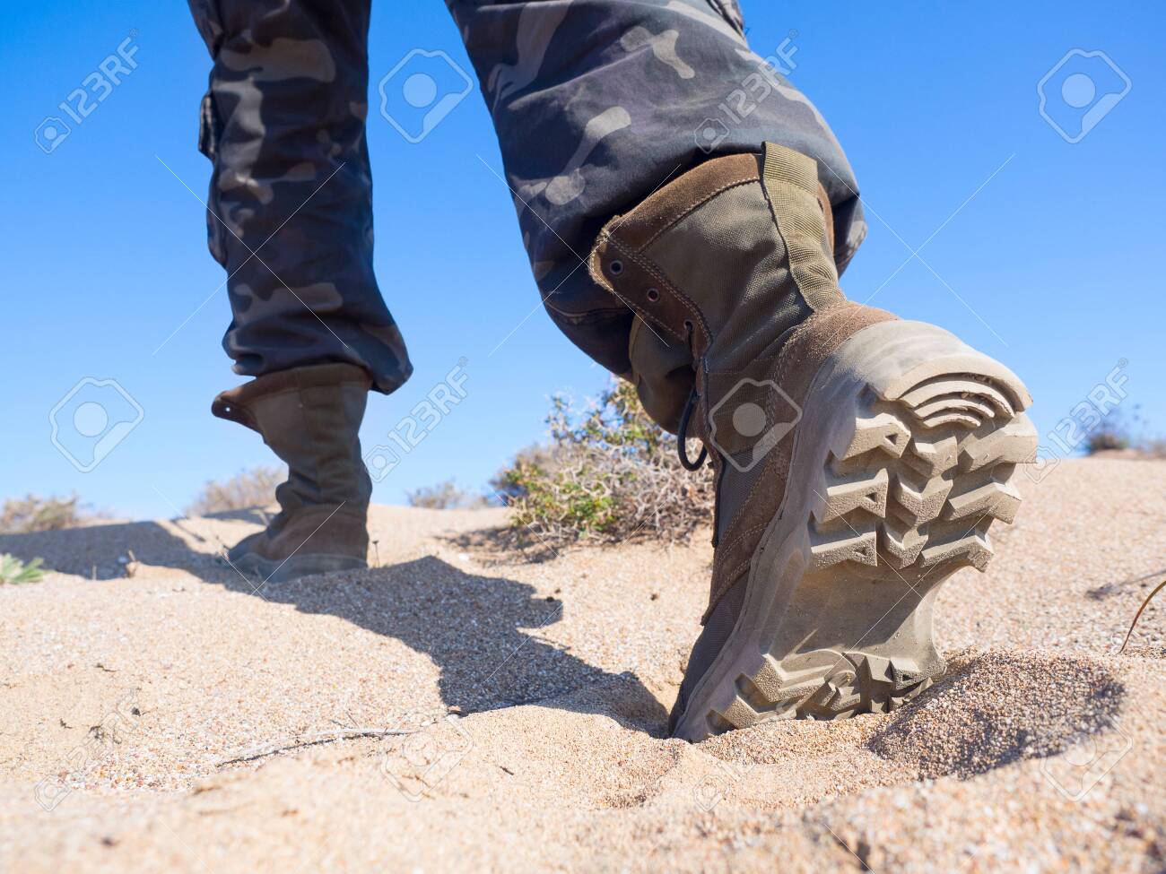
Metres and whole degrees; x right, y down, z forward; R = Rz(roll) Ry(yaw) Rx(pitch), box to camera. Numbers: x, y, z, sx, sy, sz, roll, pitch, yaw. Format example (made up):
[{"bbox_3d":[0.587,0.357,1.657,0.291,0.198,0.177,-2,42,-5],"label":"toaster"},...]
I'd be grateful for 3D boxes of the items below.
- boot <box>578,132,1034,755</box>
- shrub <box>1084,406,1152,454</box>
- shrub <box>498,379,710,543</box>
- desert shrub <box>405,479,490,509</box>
[{"bbox_3d":[0.111,0.012,0.486,0.125,0.265,0.300,2,-47,-6],"label":"boot"},{"bbox_3d":[3.641,-0.046,5.500,0.470,0.340,0.440,0,-2,0],"label":"shrub"},{"bbox_3d":[0.087,0.050,1.900,0.560,0.410,0.500,0,-2,0],"label":"shrub"},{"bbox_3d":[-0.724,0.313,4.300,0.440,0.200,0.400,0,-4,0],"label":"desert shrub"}]

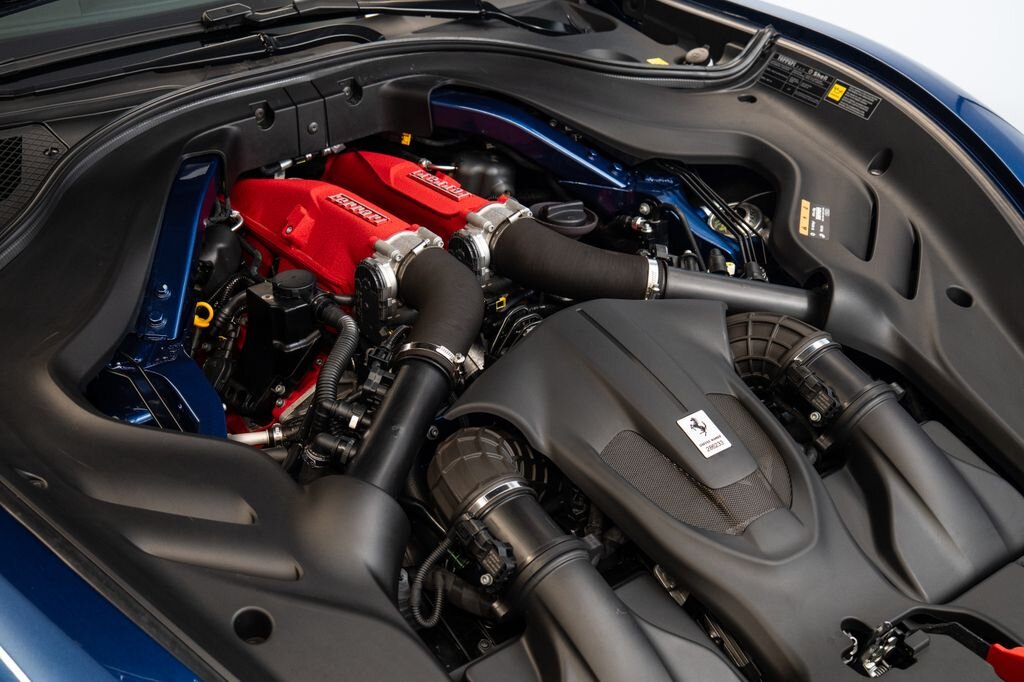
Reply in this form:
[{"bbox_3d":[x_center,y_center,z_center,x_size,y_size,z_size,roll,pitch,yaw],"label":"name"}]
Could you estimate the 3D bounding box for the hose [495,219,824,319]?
[{"bbox_3d":[0.179,-0.087,1.852,0.440,0.085,0.120,11,37,12],"label":"hose"}]

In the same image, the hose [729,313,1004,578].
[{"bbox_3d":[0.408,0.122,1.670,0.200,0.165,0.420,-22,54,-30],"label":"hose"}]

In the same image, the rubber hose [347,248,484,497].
[{"bbox_3d":[-0.107,0.026,1.678,0.120,0.085,0.440,3,36,0],"label":"rubber hose"}]

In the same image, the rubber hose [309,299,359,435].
[{"bbox_3d":[-0.222,0.034,1.730,0.065,0.170,0.070,-22,42,-30],"label":"rubber hose"}]

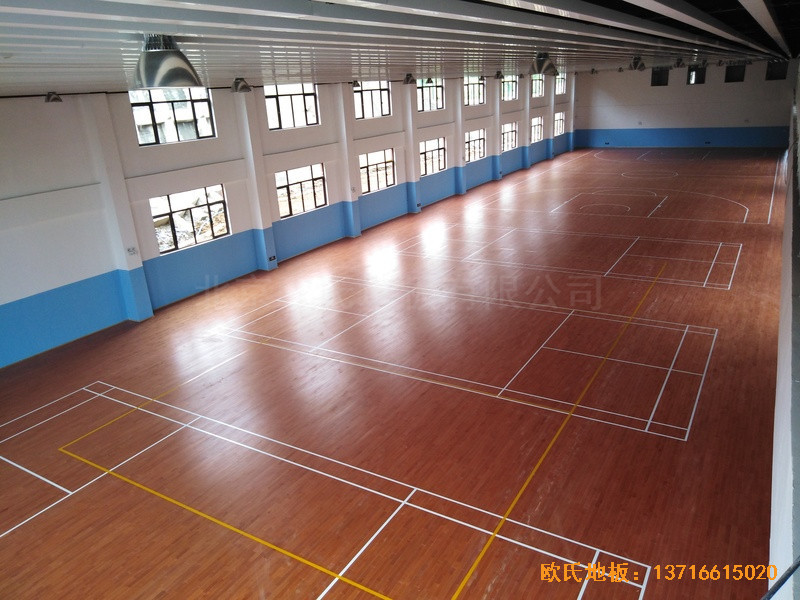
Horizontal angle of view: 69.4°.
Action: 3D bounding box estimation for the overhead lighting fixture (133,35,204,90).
[{"bbox_3d":[-1.282,-1.306,3.158,0.360,0.310,0.360,9,23,31],"label":"overhead lighting fixture"}]

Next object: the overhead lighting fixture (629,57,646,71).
[{"bbox_3d":[5.202,-5.192,12.673,0.360,0.310,0.360,9,23,31],"label":"overhead lighting fixture"}]

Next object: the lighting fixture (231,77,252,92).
[{"bbox_3d":[-2.971,-4.027,10.797,0.360,0.310,0.360,9,23,31],"label":"lighting fixture"}]

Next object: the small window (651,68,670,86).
[{"bbox_3d":[23.572,-20.187,52.283,1.450,1.600,0.150,9,23,31],"label":"small window"}]

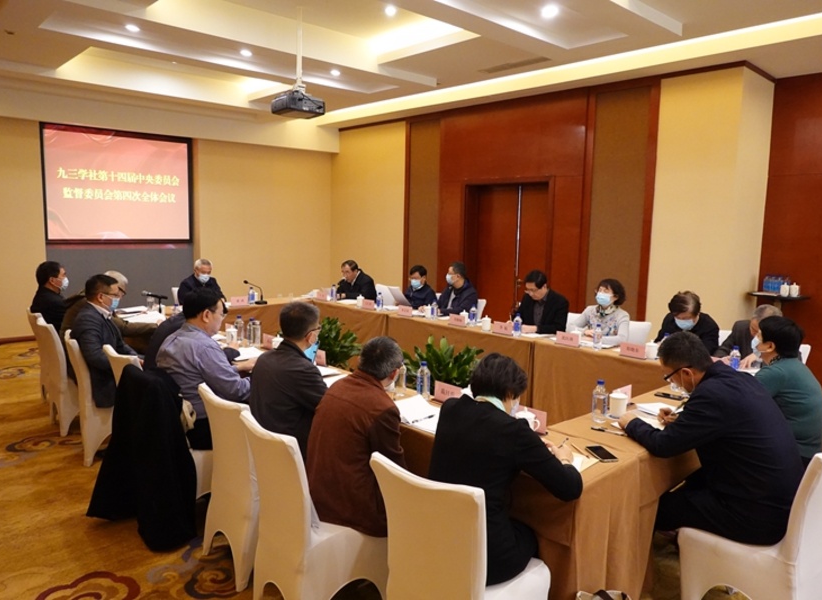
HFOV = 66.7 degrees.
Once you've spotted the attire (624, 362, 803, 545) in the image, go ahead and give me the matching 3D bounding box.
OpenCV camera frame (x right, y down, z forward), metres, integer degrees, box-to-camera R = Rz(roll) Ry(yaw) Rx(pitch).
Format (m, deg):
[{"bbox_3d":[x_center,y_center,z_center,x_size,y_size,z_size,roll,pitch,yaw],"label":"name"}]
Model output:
[{"bbox_3d":[1.226,0.617,2.590,0.540,0.700,0.780,-5,9,-44],"label":"attire"}]

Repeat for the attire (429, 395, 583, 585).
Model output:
[{"bbox_3d":[0.341,0.651,2.169,0.540,0.700,0.620,6,8,38],"label":"attire"}]

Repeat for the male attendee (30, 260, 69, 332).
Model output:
[{"bbox_3d":[-2.960,0.305,5.489,0.700,1.250,0.530,-5,9,-43],"label":"male attendee"}]

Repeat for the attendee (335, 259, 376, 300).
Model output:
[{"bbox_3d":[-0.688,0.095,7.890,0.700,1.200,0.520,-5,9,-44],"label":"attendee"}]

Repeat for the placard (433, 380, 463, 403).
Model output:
[{"bbox_3d":[0.195,0.468,3.163,0.070,0.090,0.210,-5,9,-43],"label":"placard"}]

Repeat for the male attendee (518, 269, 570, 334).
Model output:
[{"bbox_3d":[1.158,0.381,5.625,0.630,1.260,0.510,-5,9,-39],"label":"male attendee"}]

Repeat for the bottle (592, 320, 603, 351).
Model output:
[{"bbox_3d":[1.445,0.281,4.815,0.064,0.202,0.064,-6,10,-43],"label":"bottle"}]

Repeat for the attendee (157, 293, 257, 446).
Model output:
[{"bbox_3d":[-1.036,0.572,3.570,0.750,1.240,0.580,-5,9,-43],"label":"attendee"}]

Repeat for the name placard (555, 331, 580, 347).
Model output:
[{"bbox_3d":[1.260,0.315,5.043,0.200,0.098,0.065,6,8,39],"label":"name placard"}]

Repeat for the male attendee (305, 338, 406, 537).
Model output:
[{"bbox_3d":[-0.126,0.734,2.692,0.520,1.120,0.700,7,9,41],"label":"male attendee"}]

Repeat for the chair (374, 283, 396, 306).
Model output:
[{"bbox_3d":[-0.525,0.274,8.005,0.560,0.900,0.450,-6,10,-43],"label":"chair"}]

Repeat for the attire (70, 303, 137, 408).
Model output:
[{"bbox_3d":[-2.045,0.308,4.348,0.520,0.680,0.520,-3,8,-31],"label":"attire"}]

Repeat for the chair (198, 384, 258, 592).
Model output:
[{"bbox_3d":[-0.741,0.862,3.187,0.550,0.900,0.450,-5,9,-40],"label":"chair"}]

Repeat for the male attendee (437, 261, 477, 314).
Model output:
[{"bbox_3d":[0.476,0.256,6.301,0.700,1.280,0.540,-5,9,-43],"label":"male attendee"}]

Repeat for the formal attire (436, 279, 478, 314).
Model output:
[{"bbox_3d":[0.488,0.085,6.664,0.520,0.620,0.520,-5,9,-44],"label":"formal attire"}]

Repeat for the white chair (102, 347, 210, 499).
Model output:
[{"bbox_3d":[-1.498,0.733,3.889,0.580,0.880,0.470,-5,9,-42],"label":"white chair"}]

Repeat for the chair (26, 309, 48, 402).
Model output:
[{"bbox_3d":[-3.129,0.513,5.711,0.580,0.910,0.450,-5,9,-44],"label":"chair"}]

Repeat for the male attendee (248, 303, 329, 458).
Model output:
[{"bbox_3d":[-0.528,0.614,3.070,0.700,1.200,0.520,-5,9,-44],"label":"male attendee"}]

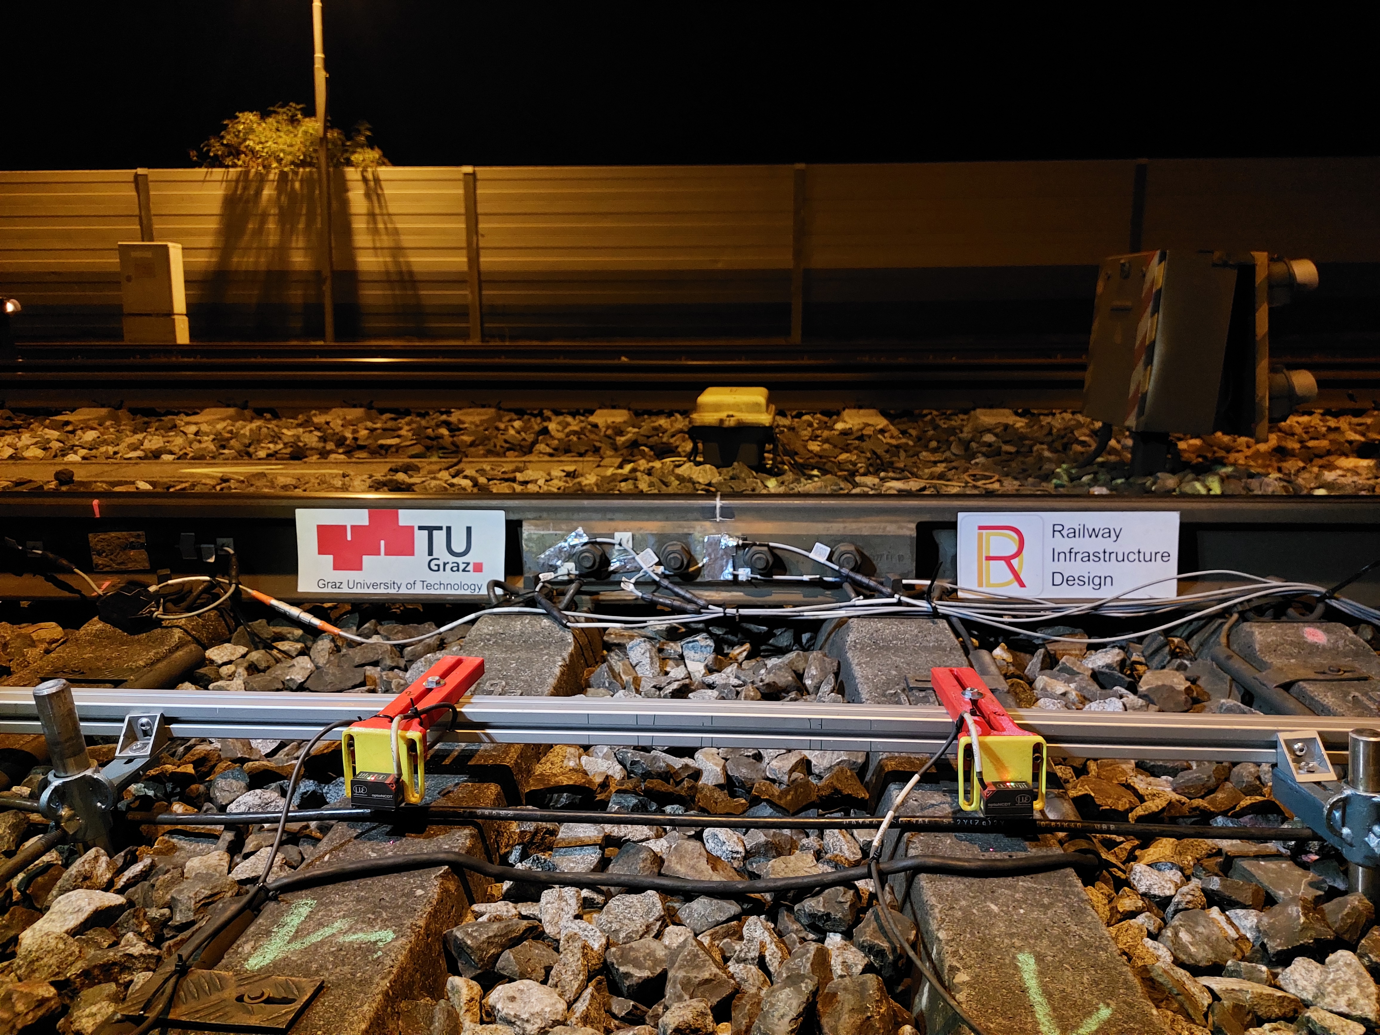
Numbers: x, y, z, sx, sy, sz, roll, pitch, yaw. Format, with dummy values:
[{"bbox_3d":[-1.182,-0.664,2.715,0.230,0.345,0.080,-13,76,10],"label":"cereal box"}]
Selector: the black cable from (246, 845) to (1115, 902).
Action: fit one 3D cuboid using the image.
[{"bbox_3d":[0.003,0.340,0.911,0.785,0.043,0.054,0,12,-2],"label":"black cable"}]

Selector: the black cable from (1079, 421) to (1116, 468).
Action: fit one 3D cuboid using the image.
[{"bbox_3d":[1.299,-0.232,3.050,0.120,0.140,0.060,0,12,-2],"label":"black cable"}]

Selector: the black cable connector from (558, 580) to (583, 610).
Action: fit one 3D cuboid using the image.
[{"bbox_3d":[-0.201,0.130,1.610,0.022,0.038,0.058,8,14,33],"label":"black cable connector"}]

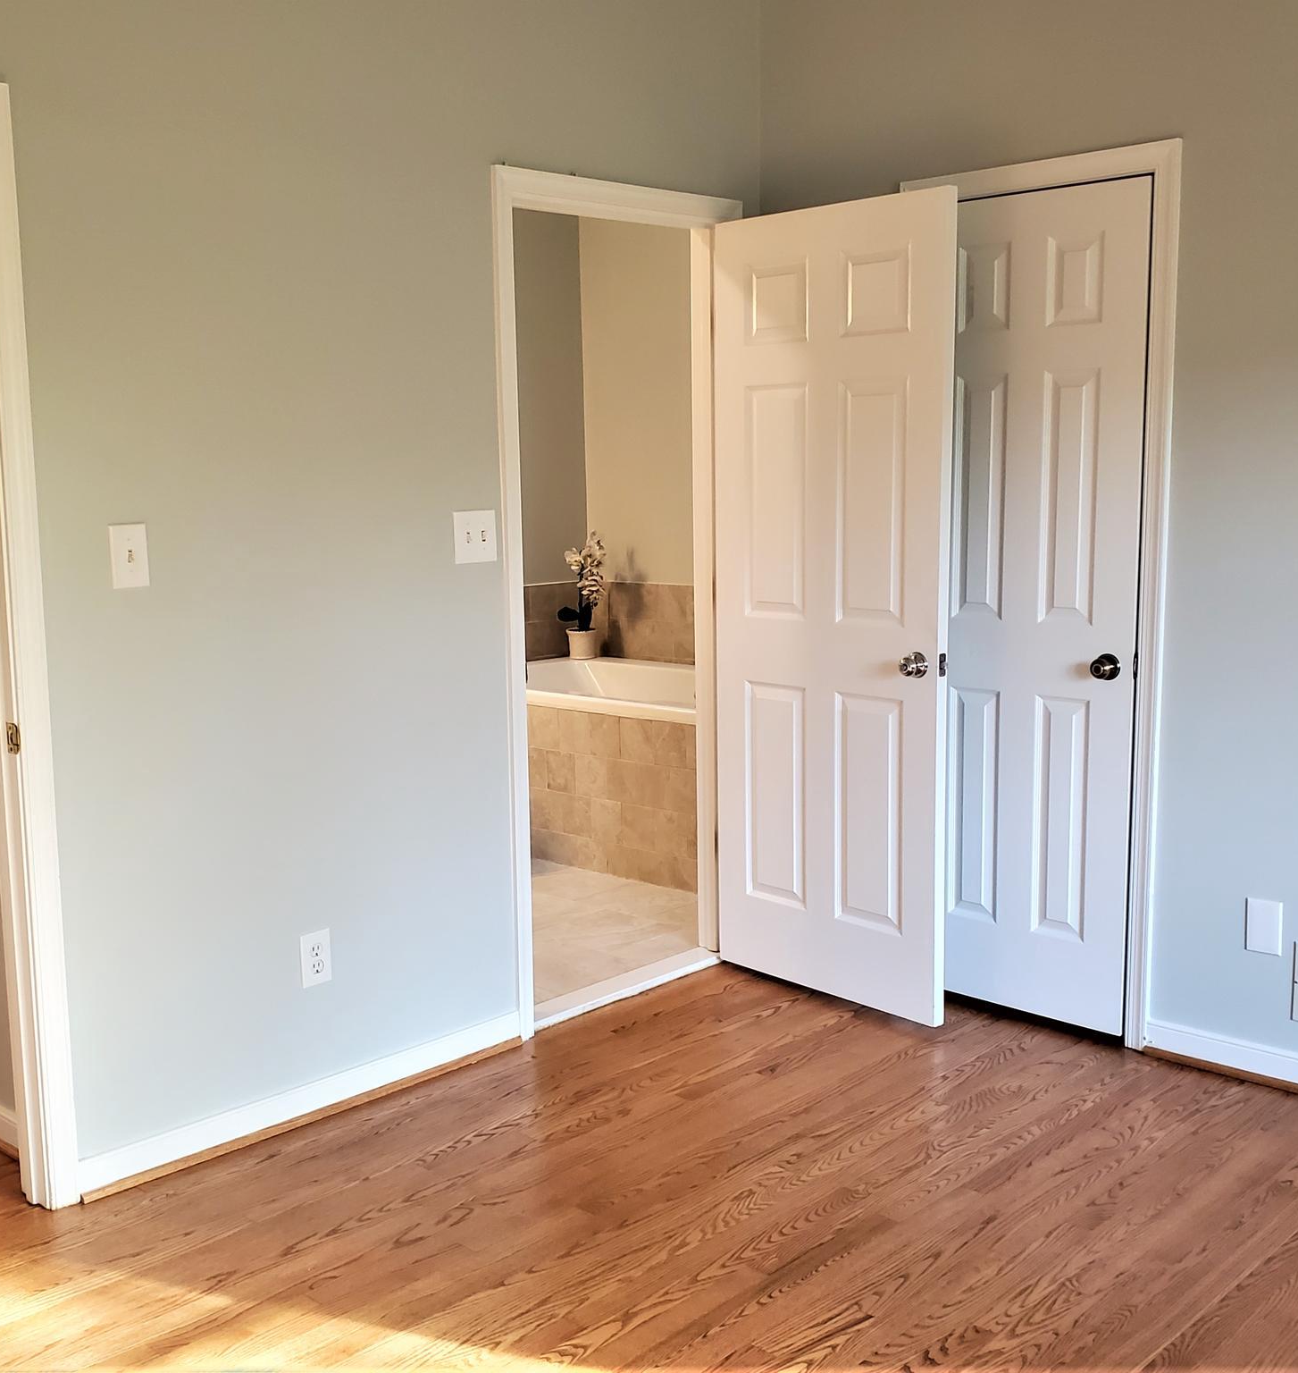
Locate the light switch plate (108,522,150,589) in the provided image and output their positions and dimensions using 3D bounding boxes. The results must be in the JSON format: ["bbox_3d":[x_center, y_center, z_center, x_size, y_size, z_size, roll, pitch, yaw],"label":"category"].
[{"bbox_3d":[-0.994,-0.251,2.639,0.071,0.121,0.012,-9,11,-43],"label":"light switch plate"}]

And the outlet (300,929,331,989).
[{"bbox_3d":[-0.724,0.596,3.006,0.070,0.117,0.010,-9,11,-43],"label":"outlet"}]

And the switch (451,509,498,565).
[{"bbox_3d":[-0.398,-0.347,3.192,0.118,0.118,0.012,-9,11,-43],"label":"switch"}]

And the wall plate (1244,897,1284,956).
[{"bbox_3d":[1.374,0.538,3.071,0.078,0.120,0.009,6,11,42],"label":"wall plate"}]

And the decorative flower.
[{"bbox_3d":[-0.257,-0.468,5.550,0.148,0.317,0.139,5,11,37],"label":"decorative flower"}]

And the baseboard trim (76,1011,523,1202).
[{"bbox_3d":[-0.710,0.906,3.052,1.089,0.092,0.022,-9,11,-43],"label":"baseboard trim"}]

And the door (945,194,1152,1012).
[{"bbox_3d":[0.930,-0.170,3.395,0.586,2.003,0.040,6,11,42],"label":"door"}]

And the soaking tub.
[{"bbox_3d":[0.072,0.222,5.071,1.505,0.446,0.792,5,11,37],"label":"soaking tub"}]

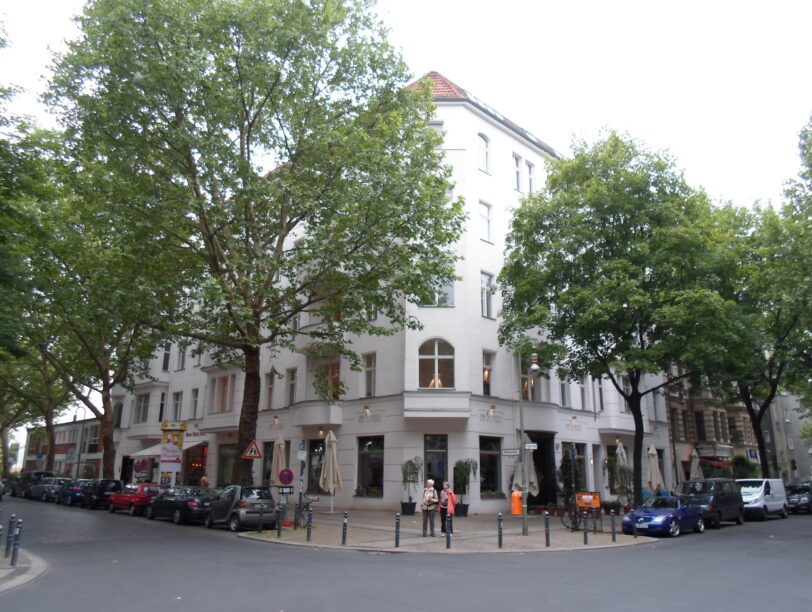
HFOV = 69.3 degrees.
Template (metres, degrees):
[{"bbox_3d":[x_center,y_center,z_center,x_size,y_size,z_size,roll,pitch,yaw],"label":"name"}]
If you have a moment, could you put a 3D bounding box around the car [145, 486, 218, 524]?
[{"bbox_3d":[-9.414,8.477,25.233,1.760,1.420,4.600,15,-22,-41],"label":"car"}]

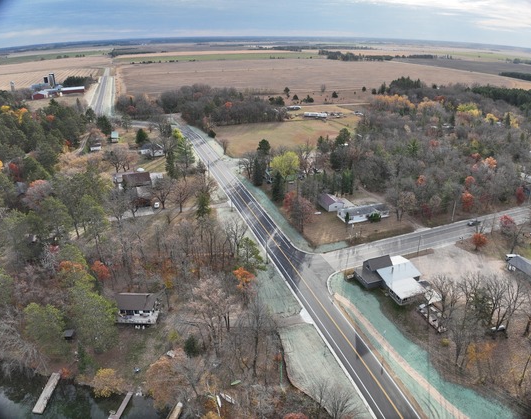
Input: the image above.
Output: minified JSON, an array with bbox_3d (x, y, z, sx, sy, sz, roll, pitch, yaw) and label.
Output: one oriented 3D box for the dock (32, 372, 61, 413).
[{"bbox_3d":[-50.020,42.190,89.140,2.030,0.500,10.890,-2,24,-6],"label":"dock"}]

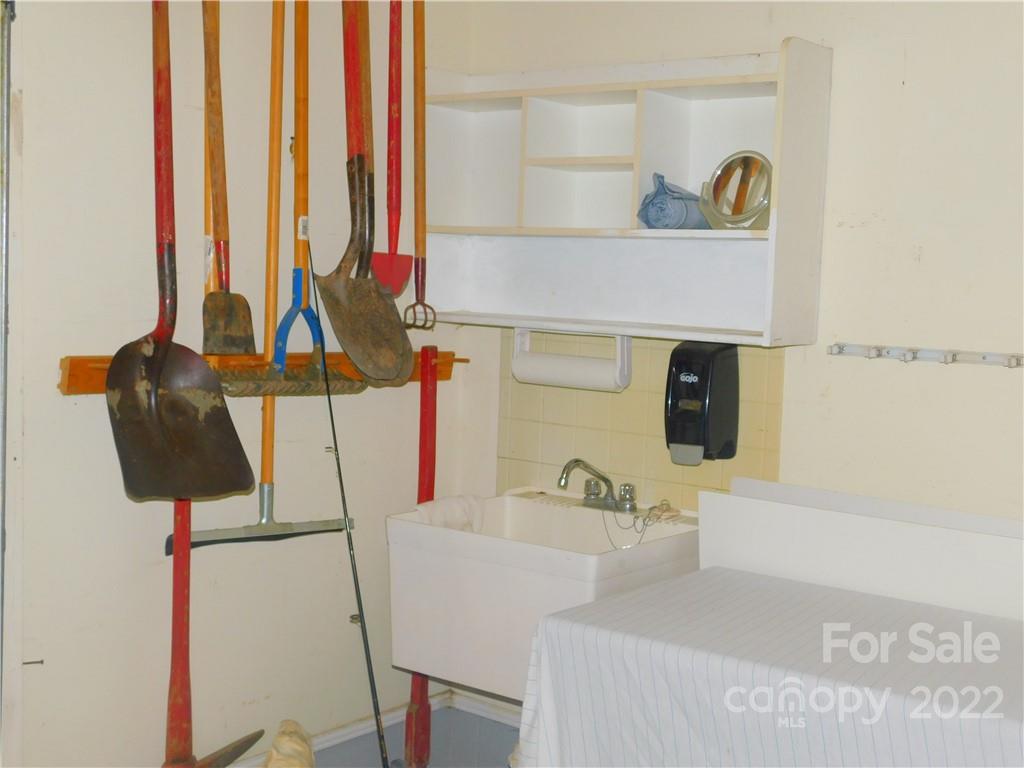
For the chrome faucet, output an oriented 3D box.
[{"bbox_3d":[0.196,0.250,3.265,0.155,0.145,0.249,6,6,37],"label":"chrome faucet"}]

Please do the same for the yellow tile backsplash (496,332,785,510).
[{"bbox_3d":[0.304,0.098,3.401,0.845,0.466,0.012,6,6,37],"label":"yellow tile backsplash"}]

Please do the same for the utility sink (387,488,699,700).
[{"bbox_3d":[0.104,0.503,3.224,0.608,0.379,0.548,6,6,37],"label":"utility sink"}]

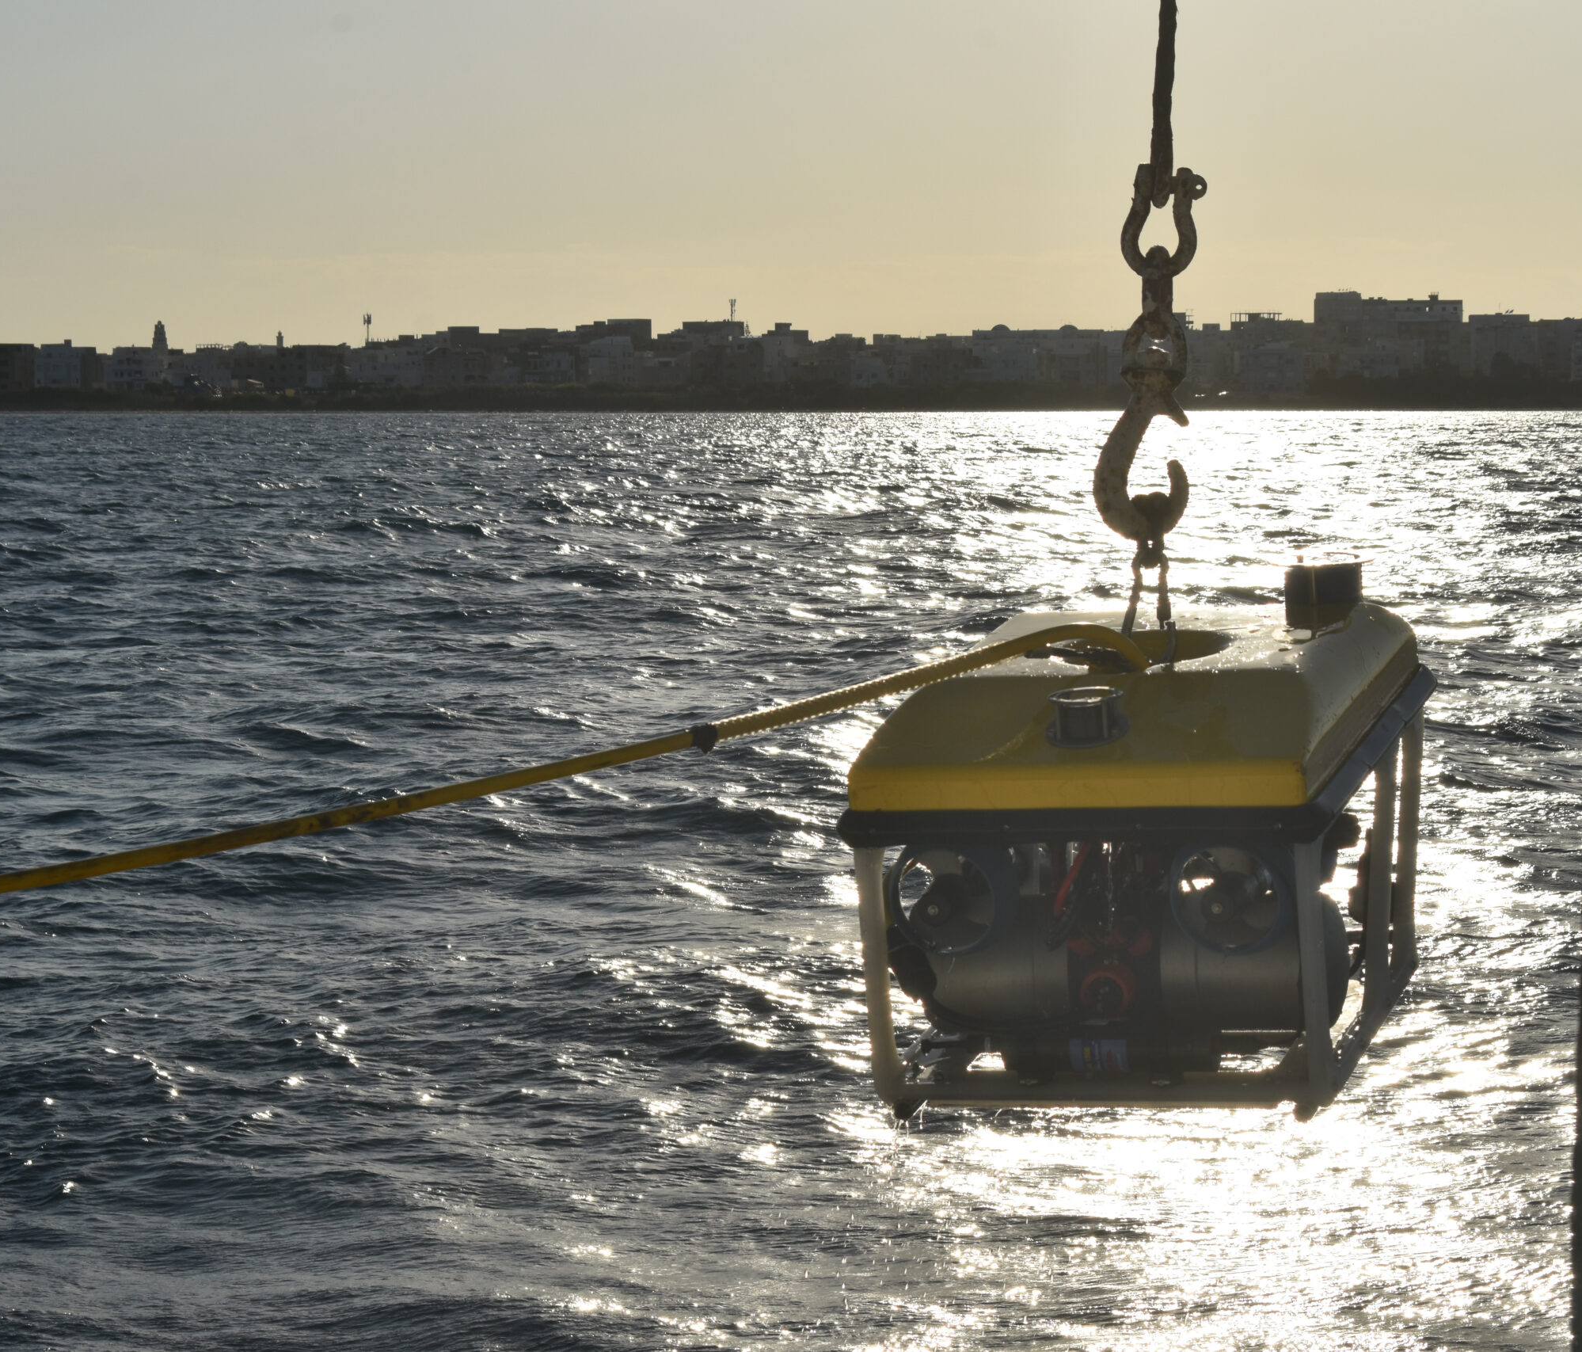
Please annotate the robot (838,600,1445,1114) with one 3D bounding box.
[{"bbox_3d":[0.475,0.194,6.017,0.606,0.574,0.851,-1,12,18],"label":"robot"}]

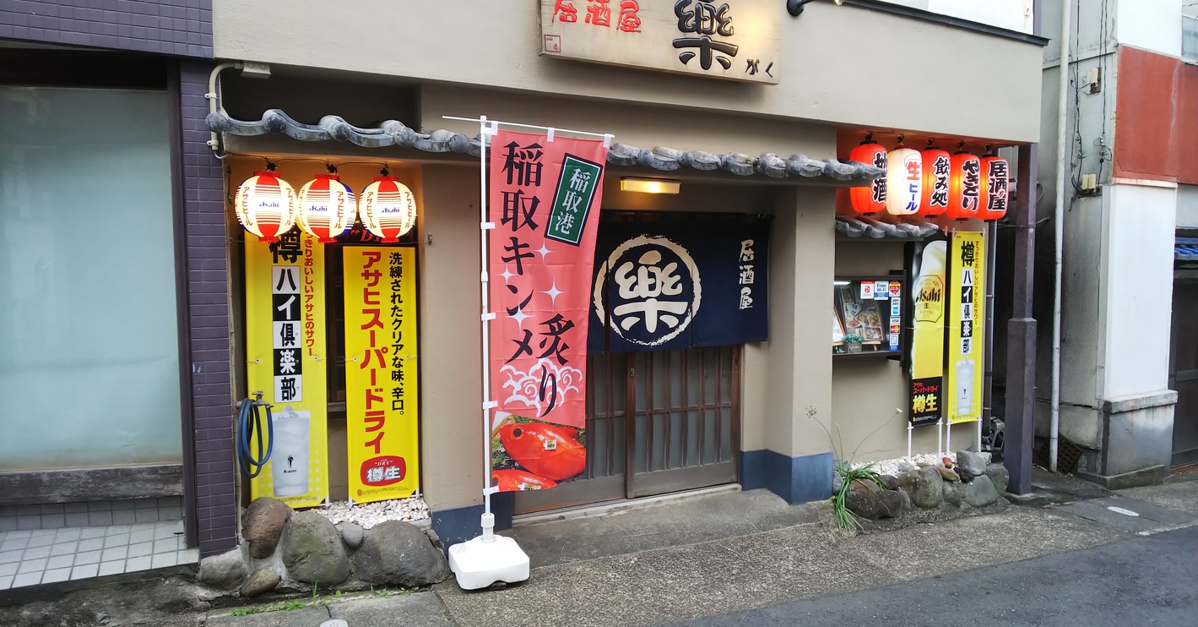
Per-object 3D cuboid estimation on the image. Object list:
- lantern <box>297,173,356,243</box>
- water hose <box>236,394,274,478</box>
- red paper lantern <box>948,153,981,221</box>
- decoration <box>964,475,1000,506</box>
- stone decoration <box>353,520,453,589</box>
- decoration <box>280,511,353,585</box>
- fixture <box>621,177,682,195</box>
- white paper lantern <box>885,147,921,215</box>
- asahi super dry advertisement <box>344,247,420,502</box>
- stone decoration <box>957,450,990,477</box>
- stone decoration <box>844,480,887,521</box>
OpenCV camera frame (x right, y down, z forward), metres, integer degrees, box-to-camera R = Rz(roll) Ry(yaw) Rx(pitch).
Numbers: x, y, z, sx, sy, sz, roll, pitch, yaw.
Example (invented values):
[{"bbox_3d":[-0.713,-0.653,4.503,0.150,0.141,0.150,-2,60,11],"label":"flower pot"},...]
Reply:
[{"bbox_3d":[-1.402,-0.543,3.603,0.283,0.348,0.283,-1,3,-14],"label":"lantern"},{"bbox_3d":[-1.571,0.570,3.200,0.155,0.370,0.100,-2,3,-23],"label":"water hose"},{"bbox_3d":[2.839,-0.989,5.428,0.247,0.540,0.247,-1,3,-8],"label":"red paper lantern"},{"bbox_3d":[2.711,1.262,4.950,0.215,0.190,0.200,-2,3,-23],"label":"decoration"},{"bbox_3d":[-1.011,1.217,3.570,0.455,0.247,0.303,-1,4,-22],"label":"stone decoration"},{"bbox_3d":[-1.351,1.112,3.336,0.285,0.285,0.270,-2,3,-23],"label":"decoration"},{"bbox_3d":[0.309,-0.766,4.190,0.395,0.090,0.105,-2,3,-23],"label":"fixture"},{"bbox_3d":[2.262,-0.980,5.189,0.253,0.515,0.253,-1,3,-10],"label":"white paper lantern"},{"bbox_3d":[-1.197,0.335,3.845,0.370,1.400,0.030,-2,4,-23],"label":"asahi super dry advertisement"},{"bbox_3d":[2.775,1.112,5.173,0.220,0.180,0.200,-2,4,-23],"label":"stone decoration"},{"bbox_3d":[1.769,1.236,4.625,0.280,0.260,0.220,-2,4,-23],"label":"stone decoration"}]

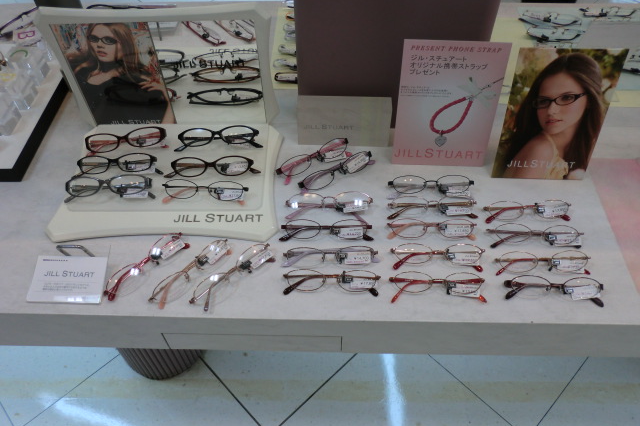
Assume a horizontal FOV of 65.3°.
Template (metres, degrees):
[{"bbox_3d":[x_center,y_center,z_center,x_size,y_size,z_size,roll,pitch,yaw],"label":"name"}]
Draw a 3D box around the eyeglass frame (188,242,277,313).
[{"bbox_3d":[-0.119,0.086,0.688,0.136,0.026,0.034,-36,80,-25],"label":"eyeglass frame"}]

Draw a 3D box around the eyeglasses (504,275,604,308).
[{"bbox_3d":[0.313,0.104,0.667,0.132,0.026,0.037,2,73,2],"label":"eyeglasses"}]

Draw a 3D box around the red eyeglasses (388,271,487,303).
[{"bbox_3d":[0.158,0.101,0.676,0.129,0.033,0.045,0,81,1],"label":"red eyeglasses"}]

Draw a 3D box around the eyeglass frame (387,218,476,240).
[{"bbox_3d":[0.166,0.025,0.734,0.132,0.026,0.034,0,73,1],"label":"eyeglass frame"}]

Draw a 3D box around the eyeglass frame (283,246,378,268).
[{"bbox_3d":[0.016,0.063,0.707,0.138,0.033,0.035,-1,81,0],"label":"eyeglass frame"}]

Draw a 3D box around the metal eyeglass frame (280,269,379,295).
[{"bbox_3d":[0.017,0.095,0.678,0.133,0.026,0.034,1,73,1],"label":"metal eyeglass frame"}]

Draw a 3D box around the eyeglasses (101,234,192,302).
[{"bbox_3d":[-0.243,0.076,0.701,0.131,0.033,0.035,-41,92,-28],"label":"eyeglasses"}]

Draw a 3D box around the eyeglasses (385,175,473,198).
[{"bbox_3d":[0.174,-0.038,0.790,0.135,0.033,0.040,0,81,1],"label":"eyeglasses"}]

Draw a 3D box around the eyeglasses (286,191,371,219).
[{"bbox_3d":[0.014,-0.008,0.765,0.133,0.026,0.047,-2,73,-1],"label":"eyeglasses"}]

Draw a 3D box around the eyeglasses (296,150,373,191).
[{"bbox_3d":[0.025,-0.066,0.789,0.129,0.024,0.034,-26,94,-20],"label":"eyeglasses"}]

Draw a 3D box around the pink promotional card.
[{"bbox_3d":[0.195,-0.163,0.773,0.150,0.208,0.010,2,38,3],"label":"pink promotional card"}]

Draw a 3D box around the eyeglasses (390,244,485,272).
[{"bbox_3d":[0.165,0.064,0.707,0.131,0.033,0.043,0,81,1],"label":"eyeglasses"}]

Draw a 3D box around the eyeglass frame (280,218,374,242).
[{"bbox_3d":[0.010,0.027,0.737,0.138,0.033,0.035,0,81,1],"label":"eyeglass frame"}]

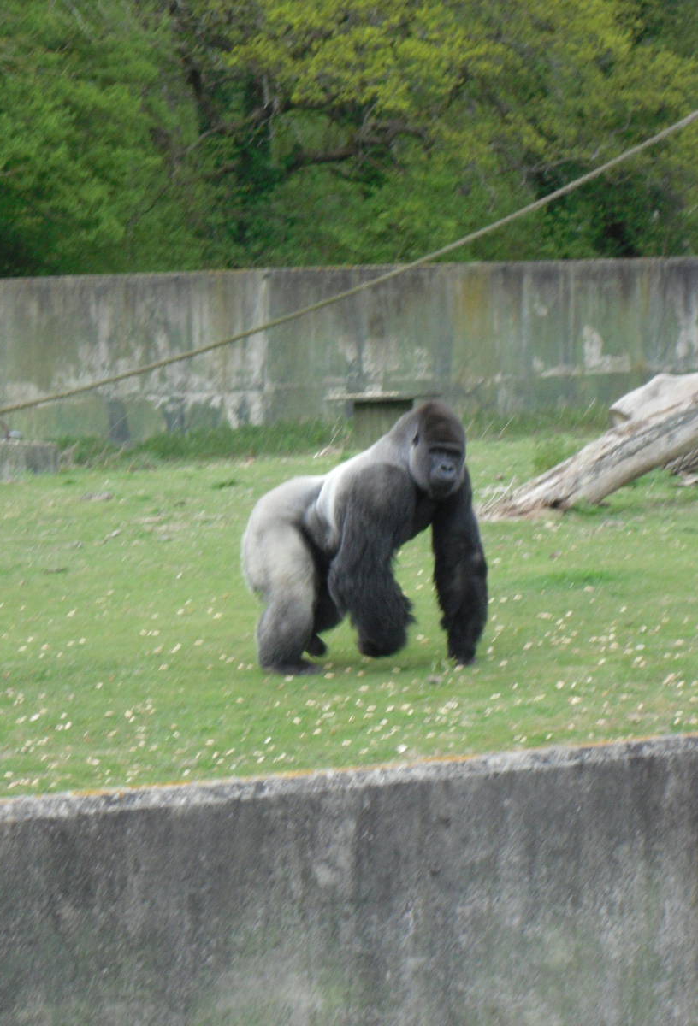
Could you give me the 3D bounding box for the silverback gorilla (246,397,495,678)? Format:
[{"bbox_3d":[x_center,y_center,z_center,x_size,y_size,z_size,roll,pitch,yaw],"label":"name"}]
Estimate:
[{"bbox_3d":[0.070,0.100,19.900,1.200,1.280,0.740,3,6,34],"label":"silverback gorilla"}]

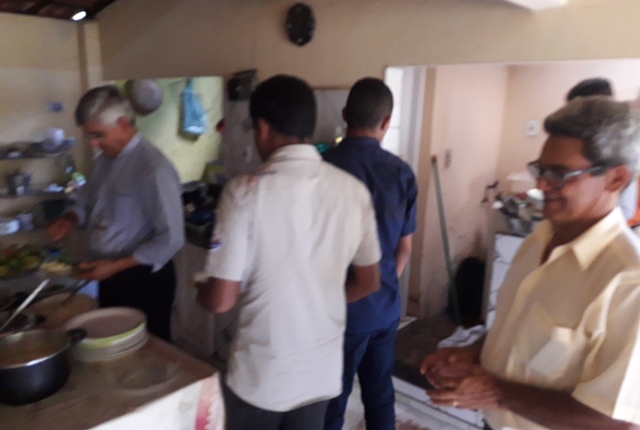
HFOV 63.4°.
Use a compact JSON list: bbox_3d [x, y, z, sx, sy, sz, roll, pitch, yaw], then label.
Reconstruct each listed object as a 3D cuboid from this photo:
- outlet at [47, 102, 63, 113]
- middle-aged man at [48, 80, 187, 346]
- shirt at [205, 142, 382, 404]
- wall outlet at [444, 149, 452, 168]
[{"bbox_3d":[-2.410,-0.976,4.700,0.020,0.085,0.125,12,16,40],"label":"outlet"},{"bbox_3d":[-0.755,0.386,1.933,0.450,1.670,0.530,-9,16,-41],"label":"middle-aged man"},{"bbox_3d":[-0.094,0.163,1.485,0.470,0.750,0.300,-2,12,-18],"label":"shirt"},{"bbox_3d":[0.988,-0.434,3.980,0.020,0.120,0.080,12,16,40],"label":"wall outlet"}]

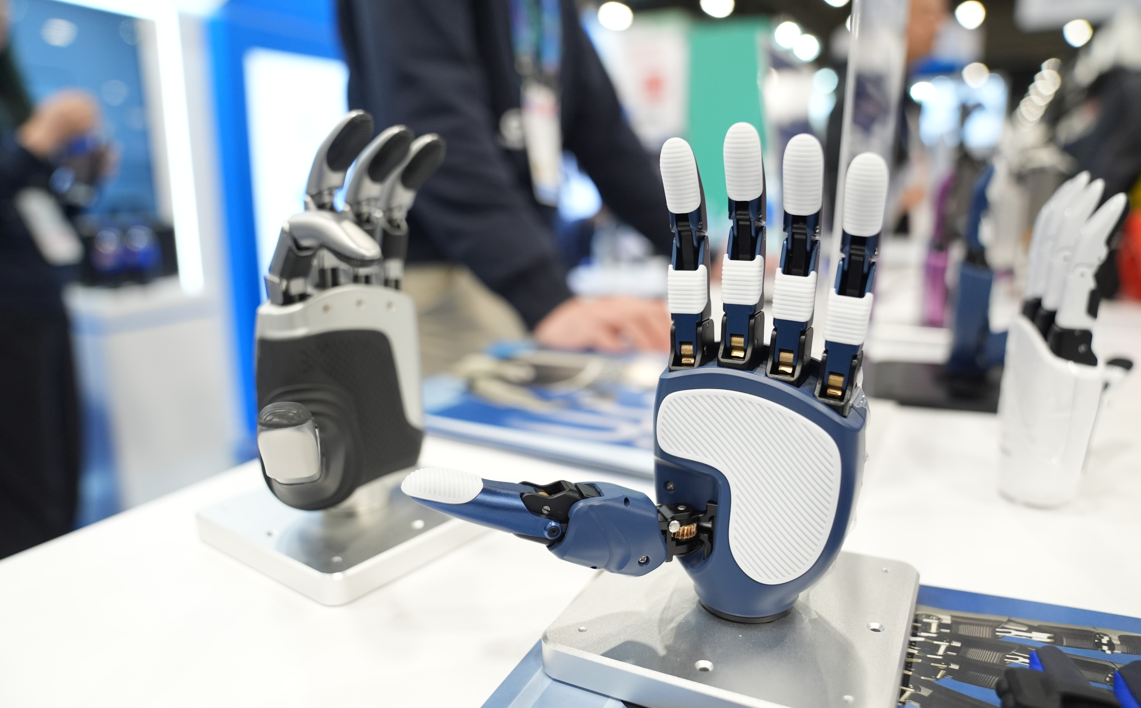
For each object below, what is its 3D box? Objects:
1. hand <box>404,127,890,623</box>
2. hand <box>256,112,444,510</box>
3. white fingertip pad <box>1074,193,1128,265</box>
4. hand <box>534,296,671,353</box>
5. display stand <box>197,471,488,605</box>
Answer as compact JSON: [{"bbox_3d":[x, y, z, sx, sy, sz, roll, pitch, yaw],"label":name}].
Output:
[{"bbox_3d":[0.024,0.011,0.294,0.175,0.190,0.084,6,14,27],"label":"hand"},{"bbox_3d":[-0.106,-0.017,0.375,0.085,0.198,0.114,9,15,37],"label":"hand"},{"bbox_3d":[0.274,-0.065,0.394,0.016,0.043,0.014,29,11,-3],"label":"white fingertip pad"},{"bbox_3d":[0.042,-0.033,0.830,0.165,0.065,0.095,6,14,30],"label":"hand"},{"bbox_3d":[-0.116,0.088,0.421,0.125,0.015,0.125,9,15,37],"label":"display stand"}]

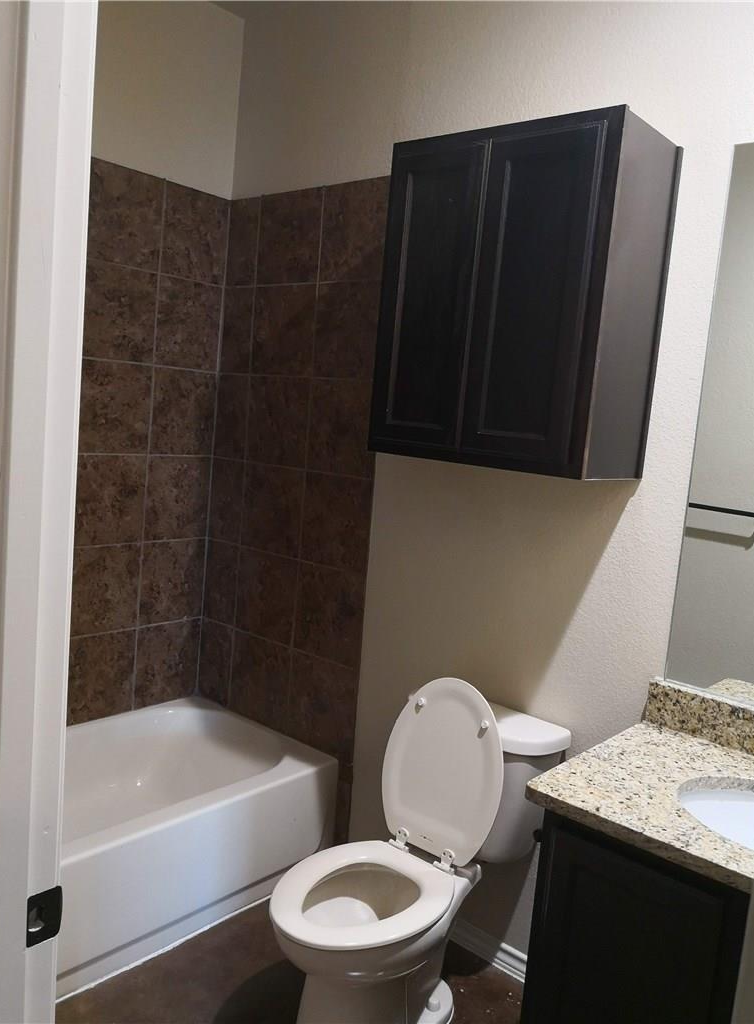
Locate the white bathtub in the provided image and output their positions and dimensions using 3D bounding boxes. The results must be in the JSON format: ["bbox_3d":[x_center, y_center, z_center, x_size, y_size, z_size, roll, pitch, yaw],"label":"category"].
[{"bbox_3d":[-0.920,0.963,2.302,0.753,0.356,1.524,10,8,40],"label":"white bathtub"}]

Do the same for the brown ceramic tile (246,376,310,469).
[{"bbox_3d":[-0.339,-0.311,2.764,0.303,0.304,0.015,10,9,39],"label":"brown ceramic tile"}]

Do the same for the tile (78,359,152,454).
[{"bbox_3d":[-0.879,-0.343,2.643,0.015,0.304,0.295,10,9,39],"label":"tile"}]

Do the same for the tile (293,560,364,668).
[{"bbox_3d":[-0.156,0.336,2.628,0.302,0.302,0.010,10,8,39],"label":"tile"}]

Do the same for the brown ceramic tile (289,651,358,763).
[{"bbox_3d":[-0.182,0.643,2.677,0.306,0.304,0.015,10,9,39],"label":"brown ceramic tile"}]

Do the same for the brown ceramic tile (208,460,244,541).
[{"bbox_3d":[-0.551,-0.041,2.953,0.177,0.304,0.015,10,9,39],"label":"brown ceramic tile"}]

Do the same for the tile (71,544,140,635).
[{"bbox_3d":[-0.926,0.264,2.695,0.010,0.302,0.302,10,8,39],"label":"tile"}]

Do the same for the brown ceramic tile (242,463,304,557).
[{"bbox_3d":[-0.365,-0.008,2.803,0.315,0.305,0.012,10,8,40],"label":"brown ceramic tile"}]

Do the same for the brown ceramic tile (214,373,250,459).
[{"bbox_3d":[-0.525,-0.345,2.917,0.177,0.304,0.015,10,9,39],"label":"brown ceramic tile"}]

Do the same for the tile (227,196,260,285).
[{"bbox_3d":[-0.472,-0.953,2.846,0.177,0.304,0.015,10,9,39],"label":"tile"}]

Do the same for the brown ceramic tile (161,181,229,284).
[{"bbox_3d":[-0.645,-0.969,2.814,0.012,0.308,0.277,10,8,40],"label":"brown ceramic tile"}]

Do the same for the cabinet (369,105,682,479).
[{"bbox_3d":[0.344,-0.498,1.969,0.605,0.769,0.321,10,9,39],"label":"cabinet"}]

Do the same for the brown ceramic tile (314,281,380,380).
[{"bbox_3d":[-0.080,-0.574,2.527,0.302,0.302,0.010,10,8,39],"label":"brown ceramic tile"}]

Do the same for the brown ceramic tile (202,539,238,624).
[{"bbox_3d":[-0.576,0.262,2.972,0.175,0.302,0.010,10,8,39],"label":"brown ceramic tile"}]

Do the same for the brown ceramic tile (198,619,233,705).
[{"bbox_3d":[-0.602,0.565,3.006,0.175,0.302,0.010,10,8,39],"label":"brown ceramic tile"}]

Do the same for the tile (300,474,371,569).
[{"bbox_3d":[-0.130,0.033,2.594,0.302,0.302,0.010,10,8,39],"label":"tile"}]

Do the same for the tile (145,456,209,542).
[{"bbox_3d":[-0.723,-0.051,2.916,0.012,0.305,0.277,10,8,40],"label":"tile"}]

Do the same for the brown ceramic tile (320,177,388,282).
[{"bbox_3d":[-0.051,-0.883,2.502,0.302,0.308,0.012,10,8,40],"label":"brown ceramic tile"}]

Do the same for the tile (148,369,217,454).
[{"bbox_3d":[-0.697,-0.356,2.882,0.012,0.305,0.277,10,8,40],"label":"tile"}]

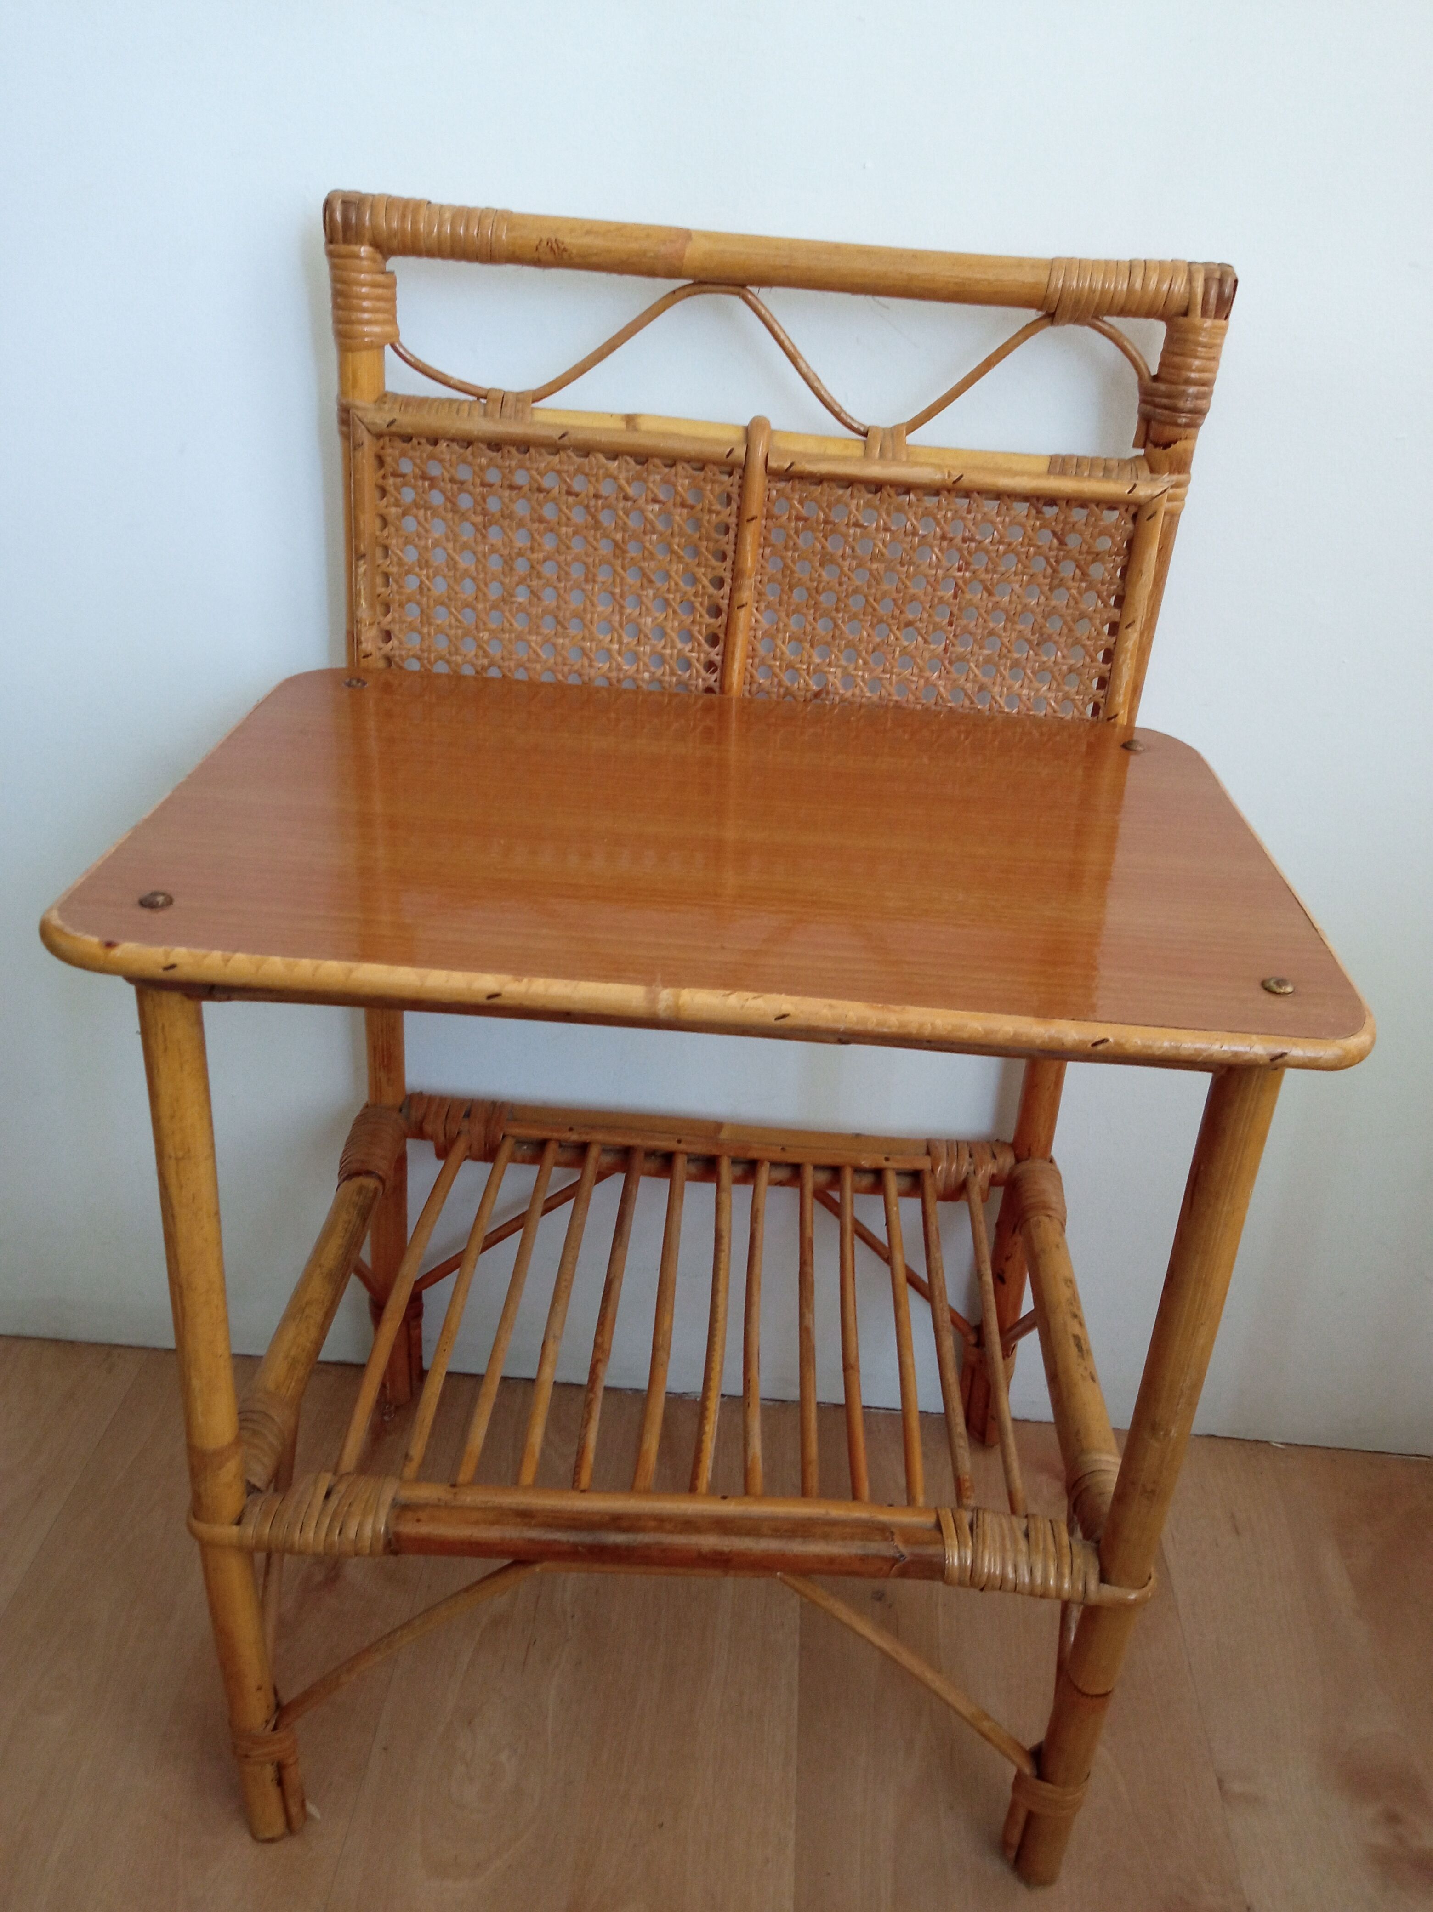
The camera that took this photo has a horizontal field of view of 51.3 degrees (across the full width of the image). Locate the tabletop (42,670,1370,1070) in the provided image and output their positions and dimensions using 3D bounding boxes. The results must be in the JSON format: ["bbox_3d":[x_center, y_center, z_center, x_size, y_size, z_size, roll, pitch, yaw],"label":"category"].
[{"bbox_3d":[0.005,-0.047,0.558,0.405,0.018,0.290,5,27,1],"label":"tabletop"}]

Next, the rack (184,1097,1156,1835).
[{"bbox_3d":[-0.016,0.236,0.720,0.369,0.221,0.284,5,27,1],"label":"rack"}]

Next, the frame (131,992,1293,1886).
[{"bbox_3d":[-0.009,0.145,0.673,0.365,0.433,0.284,5,27,1],"label":"frame"}]

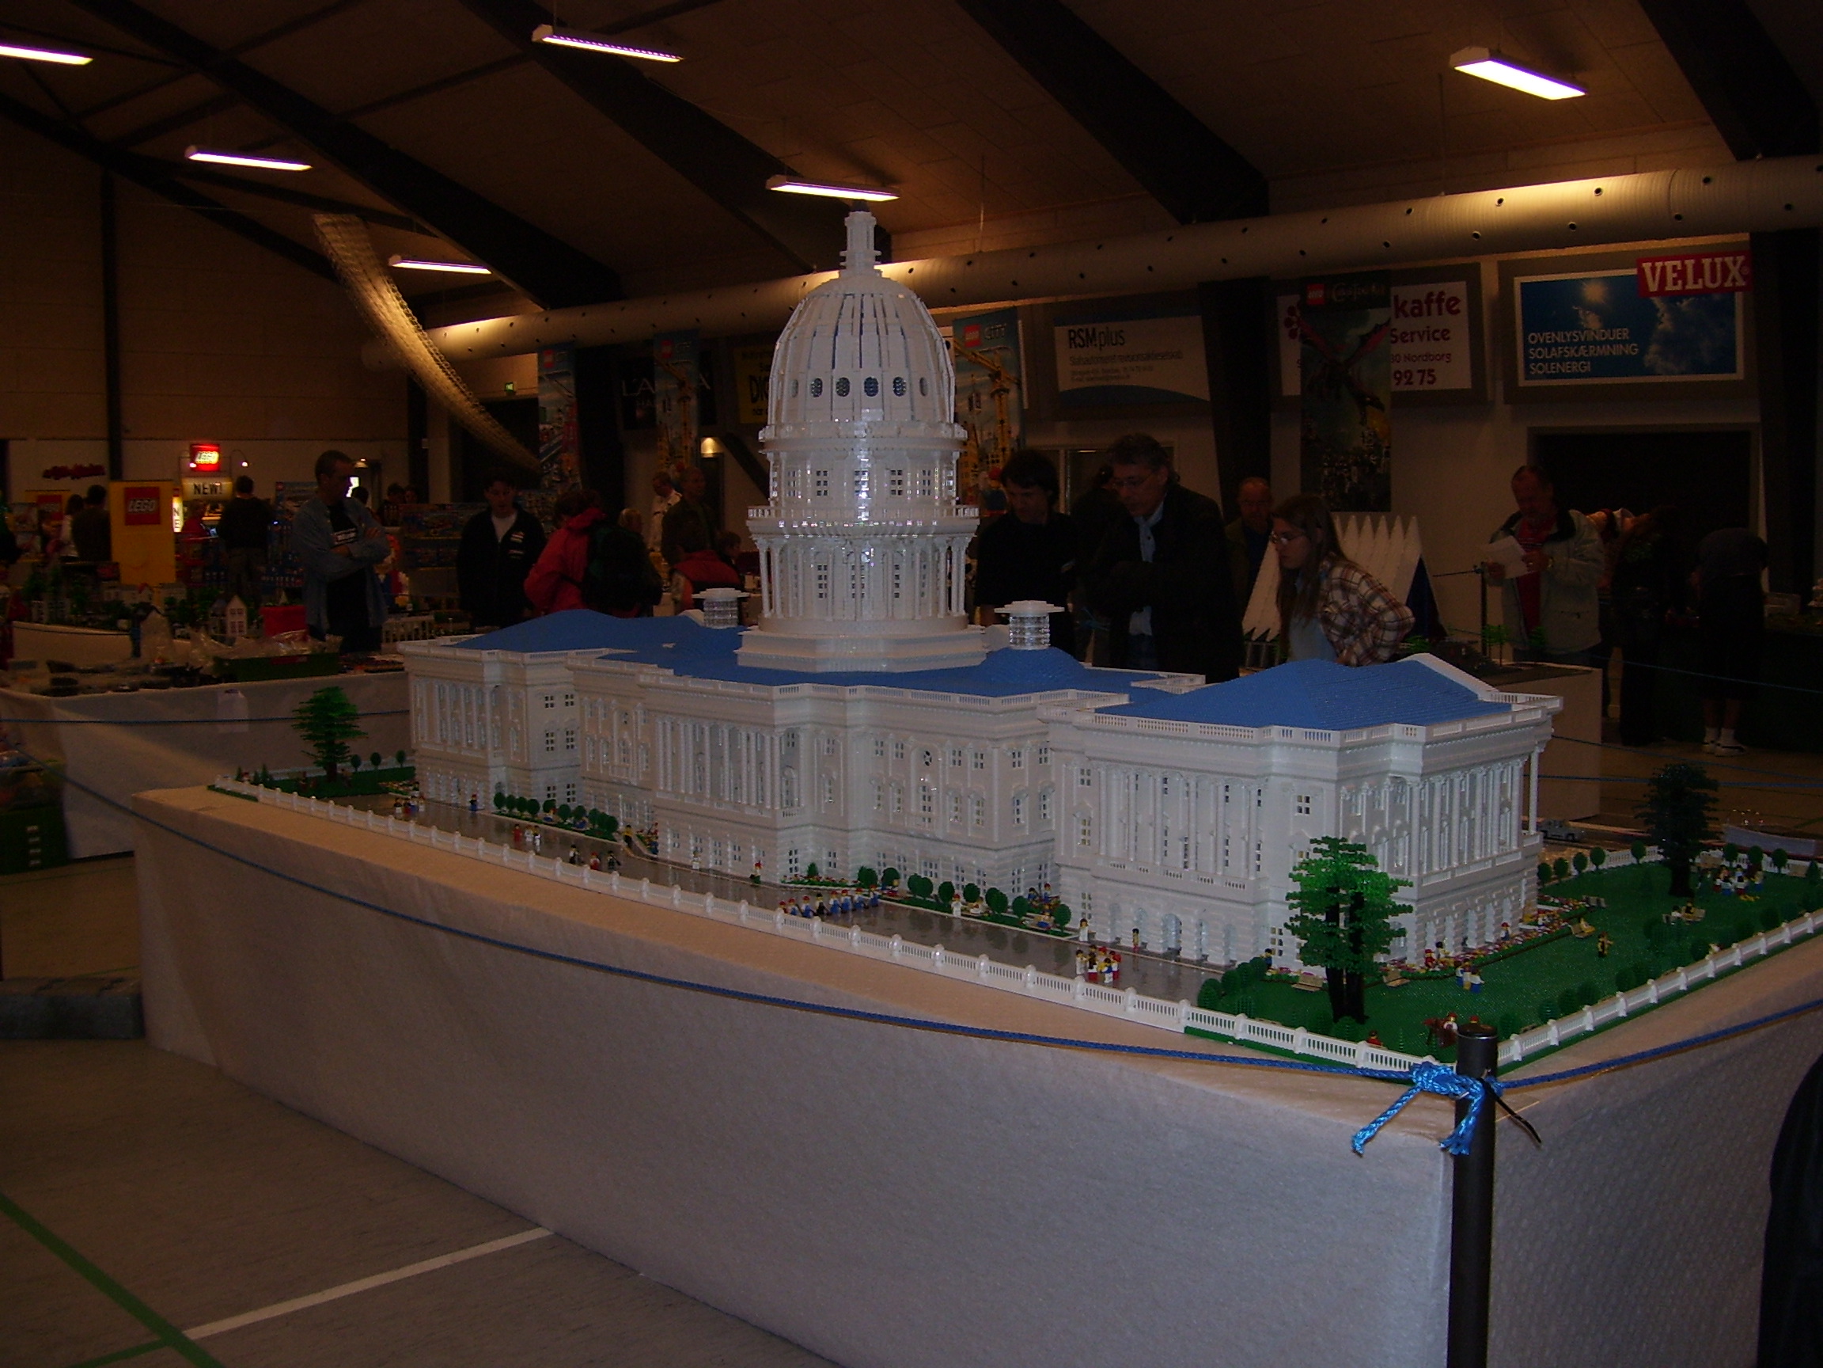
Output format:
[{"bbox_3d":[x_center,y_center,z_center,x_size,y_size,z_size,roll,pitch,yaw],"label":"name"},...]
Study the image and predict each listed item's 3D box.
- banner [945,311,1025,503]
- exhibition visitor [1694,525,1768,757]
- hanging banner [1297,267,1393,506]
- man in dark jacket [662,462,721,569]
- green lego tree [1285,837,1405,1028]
[{"bbox_3d":[0.749,-2.762,19.000,0.920,2.000,0.020,5,8,44],"label":"banner"},{"bbox_3d":[5.045,-0.272,11.650,0.470,1.370,0.680,5,8,44],"label":"exhibition visitor"},{"bbox_3d":[3.332,-2.226,14.564,0.030,1.813,0.806,-6,8,-45],"label":"hanging banner"},{"bbox_3d":[-1.528,-0.557,13.000,0.500,1.820,0.380,-5,7,-37],"label":"man in dark jacket"},{"bbox_3d":[0.705,0.397,3.080,0.200,0.292,0.200,-1,6,0],"label":"green lego tree"}]

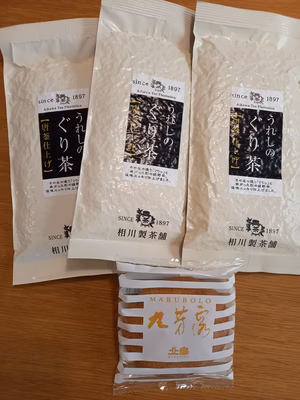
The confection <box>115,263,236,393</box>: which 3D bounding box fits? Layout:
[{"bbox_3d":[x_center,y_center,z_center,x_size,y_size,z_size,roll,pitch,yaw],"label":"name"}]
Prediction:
[{"bbox_3d":[0.020,0.099,0.227,0.092,0.021,0.104,2,87,-2],"label":"confection"}]

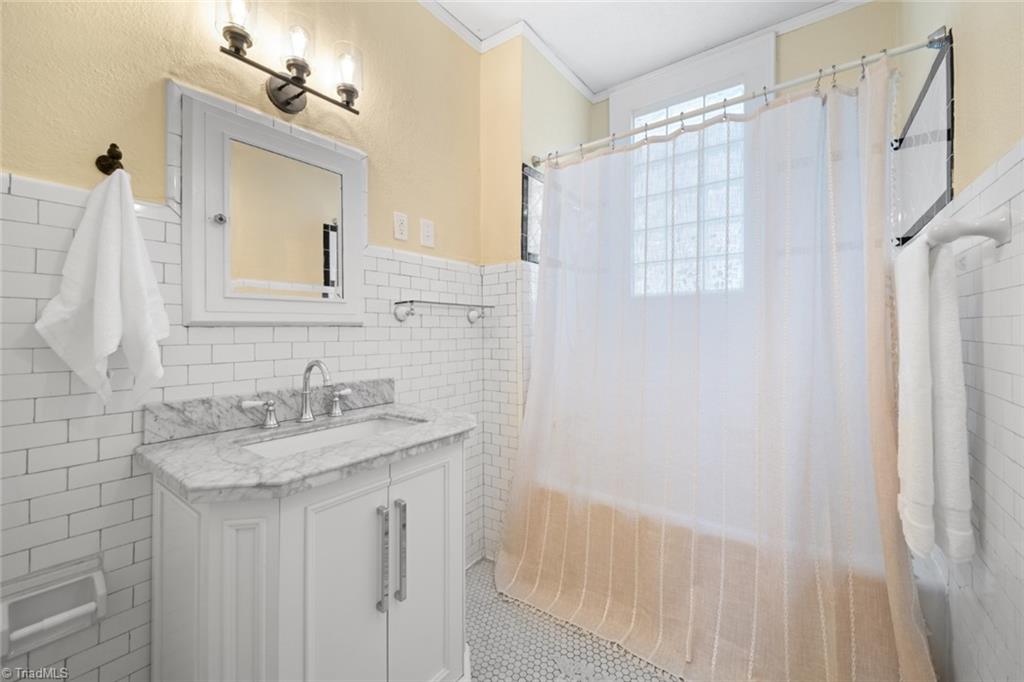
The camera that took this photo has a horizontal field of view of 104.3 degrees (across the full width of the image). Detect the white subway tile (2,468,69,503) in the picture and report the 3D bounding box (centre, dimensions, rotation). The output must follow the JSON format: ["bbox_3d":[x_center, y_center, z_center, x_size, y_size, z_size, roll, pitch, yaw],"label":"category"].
[{"bbox_3d":[-1.035,0.312,0.855,0.009,0.052,0.106,0,1,36],"label":"white subway tile"}]

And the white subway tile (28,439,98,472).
[{"bbox_3d":[-1.006,0.258,0.895,0.009,0.052,0.106,0,1,36],"label":"white subway tile"}]

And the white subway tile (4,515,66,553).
[{"bbox_3d":[-1.035,0.420,0.857,0.009,0.052,0.106,0,1,36],"label":"white subway tile"}]

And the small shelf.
[{"bbox_3d":[-0.279,-0.119,1.772,0.125,0.080,0.500,0,1,36],"label":"small shelf"}]

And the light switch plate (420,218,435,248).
[{"bbox_3d":[-0.369,-0.472,1.748,0.008,0.117,0.074,0,1,36],"label":"light switch plate"}]

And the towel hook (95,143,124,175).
[{"bbox_3d":[-0.932,-0.402,0.922,0.070,0.082,0.046,0,1,36],"label":"towel hook"}]

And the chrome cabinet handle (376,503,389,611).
[{"bbox_3d":[-0.323,0.549,0.998,0.038,0.262,0.013,0,1,36],"label":"chrome cabinet handle"}]

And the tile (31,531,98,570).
[{"bbox_3d":[-1.004,0.474,0.899,0.009,0.052,0.106,0,1,36],"label":"tile"}]

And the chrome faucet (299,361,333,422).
[{"bbox_3d":[-0.609,0.158,1.236,0.168,0.195,0.046,0,1,36],"label":"chrome faucet"}]

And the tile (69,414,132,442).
[{"bbox_3d":[-0.971,0.203,0.943,0.009,0.052,0.106,0,1,36],"label":"tile"}]

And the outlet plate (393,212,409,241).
[{"bbox_3d":[-0.453,-0.469,1.633,0.008,0.115,0.073,0,1,36],"label":"outlet plate"}]

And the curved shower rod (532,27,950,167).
[{"bbox_3d":[0.696,-0.894,1.583,1.430,0.050,0.050,0,1,35],"label":"curved shower rod"}]

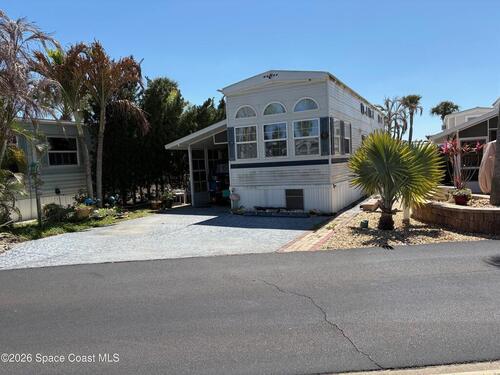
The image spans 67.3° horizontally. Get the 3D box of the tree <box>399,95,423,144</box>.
[{"bbox_3d":[17.900,-6.241,42.083,2.700,8.400,2.700,-3,4,0],"label":"tree"}]

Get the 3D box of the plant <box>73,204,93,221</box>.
[{"bbox_3d":[-5.600,0.797,12.547,0.660,0.540,0.620,-3,4,0],"label":"plant"}]

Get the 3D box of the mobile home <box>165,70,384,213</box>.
[{"bbox_3d":[1.975,-1.808,17.122,6.400,4.400,10.700,-1,4,28],"label":"mobile home"}]

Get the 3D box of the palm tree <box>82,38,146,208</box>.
[{"bbox_3d":[-5.861,-2.695,16.508,2.800,7.000,2.800,-3,4,0],"label":"palm tree"}]

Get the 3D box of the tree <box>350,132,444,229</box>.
[{"bbox_3d":[3.306,-0.192,8.448,2.100,2.200,2.000,-3,4,0],"label":"tree"}]

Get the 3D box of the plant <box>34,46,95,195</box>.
[{"bbox_3d":[-8.278,-2.550,16.830,2.900,6.900,2.900,-3,4,0],"label":"plant"}]

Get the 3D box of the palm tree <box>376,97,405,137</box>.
[{"bbox_3d":[13.537,-5.031,36.093,2.700,7.200,2.700,-3,4,0],"label":"palm tree"}]

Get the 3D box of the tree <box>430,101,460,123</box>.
[{"bbox_3d":[21.891,-5.878,42.033,3.200,7.300,3.200,-3,4,0],"label":"tree"}]

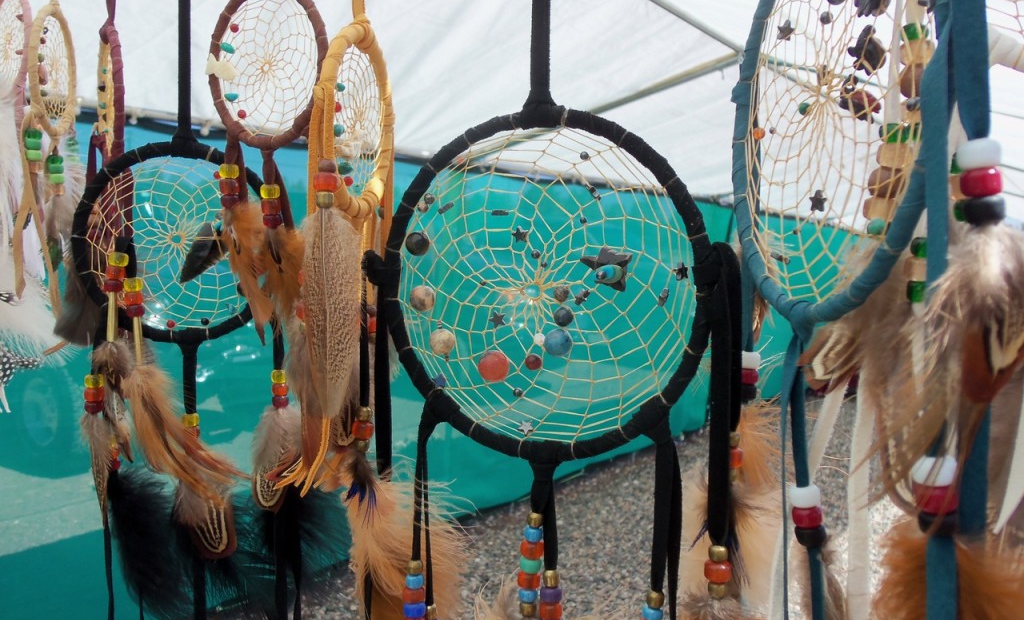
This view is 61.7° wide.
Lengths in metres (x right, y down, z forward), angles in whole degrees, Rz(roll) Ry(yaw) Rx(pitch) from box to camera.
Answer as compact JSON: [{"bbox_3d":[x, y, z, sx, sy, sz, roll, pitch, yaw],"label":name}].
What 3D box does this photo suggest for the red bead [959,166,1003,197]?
[{"bbox_3d":[0.115,-0.031,0.211,0.009,0.006,0.009,-7,-1,29],"label":"red bead"}]

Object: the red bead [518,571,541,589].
[{"bbox_3d":[0.007,0.106,0.335,0.009,0.006,0.009,4,4,0],"label":"red bead"}]

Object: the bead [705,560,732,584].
[{"bbox_3d":[0.071,0.090,0.294,0.009,0.006,0.009,0,3,14],"label":"bead"}]

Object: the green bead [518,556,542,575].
[{"bbox_3d":[0.008,0.103,0.347,0.009,0.006,0.009,6,3,3],"label":"green bead"}]

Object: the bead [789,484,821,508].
[{"bbox_3d":[0.094,0.060,0.274,0.009,0.006,0.009,-9,0,17],"label":"bead"}]

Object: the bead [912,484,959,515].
[{"bbox_3d":[0.094,0.042,0.191,0.009,0.006,0.009,-5,1,25],"label":"bead"}]

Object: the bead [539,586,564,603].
[{"bbox_3d":[0.015,0.111,0.334,0.009,0.006,0.009,-1,4,0],"label":"bead"}]

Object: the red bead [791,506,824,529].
[{"bbox_3d":[0.090,0.063,0.261,0.009,0.006,0.009,-6,4,0],"label":"red bead"}]

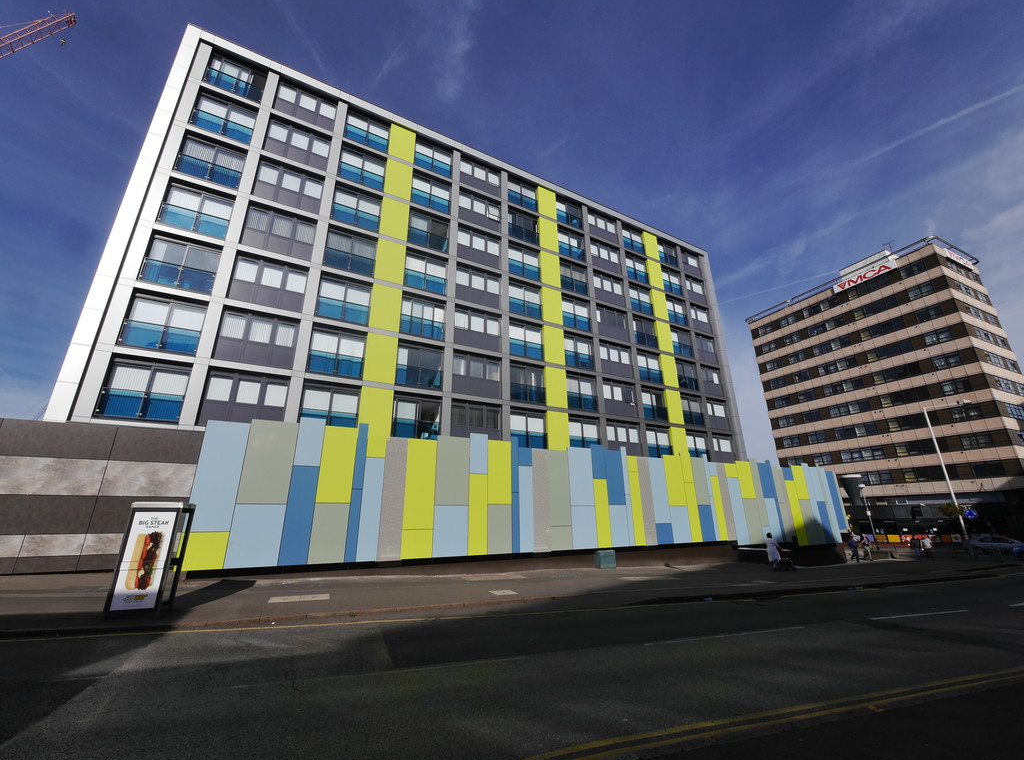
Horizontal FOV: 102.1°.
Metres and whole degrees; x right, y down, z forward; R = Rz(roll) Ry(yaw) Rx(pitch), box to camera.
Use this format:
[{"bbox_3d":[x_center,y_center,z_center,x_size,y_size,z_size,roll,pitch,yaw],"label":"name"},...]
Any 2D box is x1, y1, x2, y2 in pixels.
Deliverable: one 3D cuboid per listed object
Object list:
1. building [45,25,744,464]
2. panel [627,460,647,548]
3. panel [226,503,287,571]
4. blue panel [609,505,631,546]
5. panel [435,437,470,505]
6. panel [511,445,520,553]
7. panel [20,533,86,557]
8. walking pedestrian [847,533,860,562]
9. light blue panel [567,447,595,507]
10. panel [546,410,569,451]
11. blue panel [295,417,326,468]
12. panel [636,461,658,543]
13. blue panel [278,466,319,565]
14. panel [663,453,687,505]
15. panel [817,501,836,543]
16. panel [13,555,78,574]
[{"bbox_3d":[-2.233,-0.853,32.121,40.365,26.401,14.000,10,-22,-27],"label":"building"},{"bbox_3d":[6.502,6.270,21.671,0.722,4.499,0.080,9,-22,-27],"label":"panel"},{"bbox_3d":[-7.912,4.830,12.852,1.403,1.813,0.080,9,-21,-28],"label":"panel"},{"bbox_3d":[5.426,7.377,20.933,1.173,1.986,0.050,10,-22,-27],"label":"blue panel"},{"bbox_3d":[-2.492,3.840,17.555,1.486,2.852,0.050,10,-22,-27],"label":"panel"},{"bbox_3d":[0.147,4.897,17.769,0.365,4.703,0.080,9,-21,-28],"label":"panel"},{"bbox_3d":[-12.007,4.348,10.875,1.166,0.524,0.080,9,-21,-28],"label":"panel"},{"bbox_3d":[22.824,11.205,27.557,0.600,1.740,0.500,-6,-20,14],"label":"walking pedestrian"},{"bbox_3d":[3.405,4.757,20.408,1.444,2.764,0.080,9,-22,-27],"label":"light blue panel"},{"bbox_3d":[2.828,3.279,25.183,1.564,2.473,0.050,10,-22,-27],"label":"panel"},{"bbox_3d":[-6.971,2.155,14.331,0.796,1.652,0.080,9,-21,-28],"label":"blue panel"},{"bbox_3d":[7.190,6.384,22.030,0.830,4.515,0.080,9,-22,-27],"label":"panel"},{"bbox_3d":[-7.291,4.612,14.256,0.847,3.220,0.080,9,-22,-27],"label":"blue panel"},{"bbox_3d":[8.917,5.518,22.668,1.430,2.658,0.080,9,-21,-28],"label":"panel"},{"bbox_3d":[21.629,9.857,28.608,1.120,2.769,0.080,9,-21,-28],"label":"panel"},{"bbox_3d":[-12.466,4.954,11.134,1.212,0.390,0.080,9,-22,-27],"label":"panel"}]

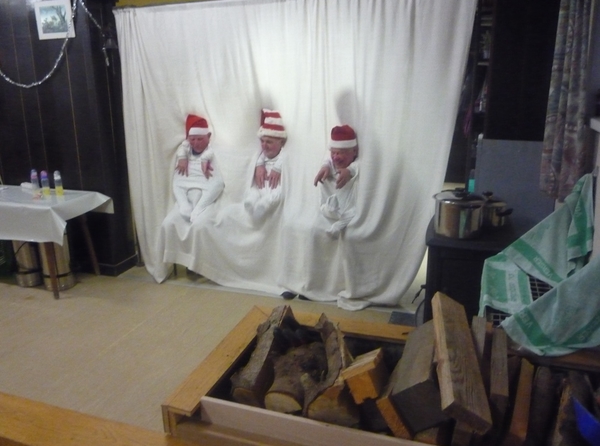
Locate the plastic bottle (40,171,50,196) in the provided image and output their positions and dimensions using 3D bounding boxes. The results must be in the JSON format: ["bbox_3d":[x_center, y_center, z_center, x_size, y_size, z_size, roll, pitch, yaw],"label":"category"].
[{"bbox_3d":[-2.098,-0.330,4.293,0.058,0.200,0.058,-8,16,-25],"label":"plastic bottle"}]

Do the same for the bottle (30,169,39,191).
[{"bbox_3d":[-2.228,-0.349,4.378,0.058,0.198,0.058,-8,16,-26],"label":"bottle"}]

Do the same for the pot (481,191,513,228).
[{"bbox_3d":[1.065,-0.078,2.924,0.205,0.168,0.270,-9,16,-28],"label":"pot"}]

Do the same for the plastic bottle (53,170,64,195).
[{"bbox_3d":[-1.973,-0.324,4.254,0.058,0.204,0.058,-8,16,-24],"label":"plastic bottle"}]

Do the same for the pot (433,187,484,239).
[{"bbox_3d":[0.839,-0.063,2.732,0.262,0.235,0.330,-4,15,-12],"label":"pot"}]

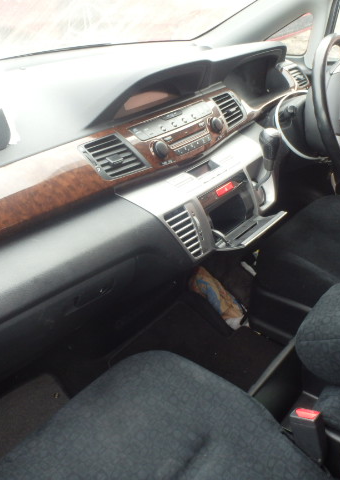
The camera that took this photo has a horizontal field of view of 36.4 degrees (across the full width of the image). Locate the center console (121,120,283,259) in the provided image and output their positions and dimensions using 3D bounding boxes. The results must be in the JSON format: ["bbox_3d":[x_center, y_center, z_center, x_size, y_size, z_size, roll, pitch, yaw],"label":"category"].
[{"bbox_3d":[0.121,-0.095,1.050,0.180,0.185,0.440,22,37,32],"label":"center console"}]

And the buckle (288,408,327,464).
[{"bbox_3d":[0.221,0.309,0.813,0.042,0.087,0.026,1,24,42],"label":"buckle"}]

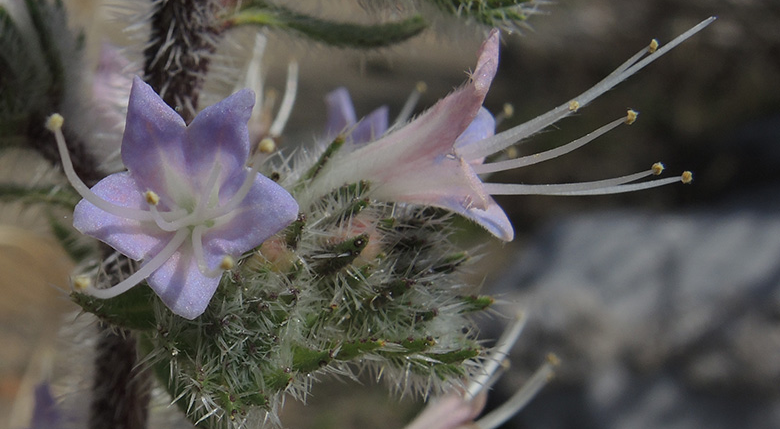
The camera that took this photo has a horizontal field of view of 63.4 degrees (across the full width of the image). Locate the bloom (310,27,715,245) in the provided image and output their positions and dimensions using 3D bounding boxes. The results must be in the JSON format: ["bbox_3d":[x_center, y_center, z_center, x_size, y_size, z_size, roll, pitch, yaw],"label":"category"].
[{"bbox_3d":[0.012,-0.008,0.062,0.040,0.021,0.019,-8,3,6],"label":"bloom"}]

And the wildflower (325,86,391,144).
[{"bbox_3d":[-0.004,-0.012,0.080,0.009,0.009,0.008,-2,10,-13],"label":"wildflower"}]

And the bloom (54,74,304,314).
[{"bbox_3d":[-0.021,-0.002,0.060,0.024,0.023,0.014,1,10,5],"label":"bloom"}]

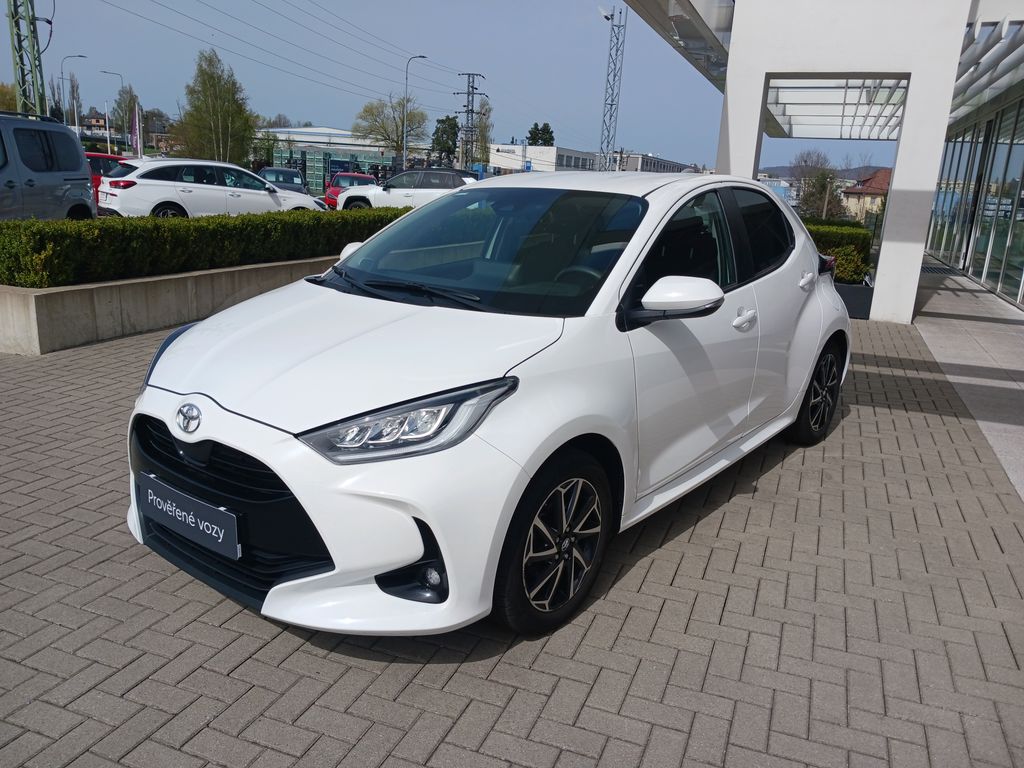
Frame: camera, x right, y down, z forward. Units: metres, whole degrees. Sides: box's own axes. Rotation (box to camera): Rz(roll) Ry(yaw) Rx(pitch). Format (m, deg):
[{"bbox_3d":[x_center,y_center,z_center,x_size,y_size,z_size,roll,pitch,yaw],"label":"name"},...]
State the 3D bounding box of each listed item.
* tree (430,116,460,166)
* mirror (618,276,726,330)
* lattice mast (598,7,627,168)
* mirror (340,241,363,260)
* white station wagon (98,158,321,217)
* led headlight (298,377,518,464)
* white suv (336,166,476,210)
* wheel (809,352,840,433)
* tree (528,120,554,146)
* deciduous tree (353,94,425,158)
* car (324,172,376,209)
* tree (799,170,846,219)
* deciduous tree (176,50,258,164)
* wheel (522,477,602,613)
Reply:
[{"bbox_3d":[-7.617,-26.352,90.995,3.500,8.280,3.400,2,14,-5],"label":"tree"},{"bbox_3d":[0.558,-0.267,2.722,0.240,0.180,0.240,12,18,36],"label":"mirror"},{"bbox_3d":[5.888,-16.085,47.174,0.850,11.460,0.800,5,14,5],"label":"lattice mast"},{"bbox_3d":[-0.721,-0.593,3.776,0.240,0.150,0.160,14,18,36],"label":"mirror"},{"bbox_3d":[-6.123,-3.937,16.790,4.585,1.475,1.795,-7,18,-37],"label":"white station wagon"},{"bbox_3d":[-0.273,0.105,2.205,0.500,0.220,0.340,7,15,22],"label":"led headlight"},{"bbox_3d":[-3.188,-5.841,25.031,4.600,1.685,1.855,5,14,7],"label":"white suv"},{"bbox_3d":[1.694,0.040,4.507,0.150,0.430,0.430,12,18,36],"label":"wheel"},{"bbox_3d":[4.520,-38.418,136.510,5.000,12.620,5.000,3,14,1],"label":"tree"},{"bbox_3d":[-9.620,-18.585,62.959,5.750,8.020,5.750,1,14,-9],"label":"deciduous tree"},{"bbox_3d":[-5.467,-6.699,27.899,1.790,1.510,4.250,2,14,-5],"label":"car"},{"bbox_3d":[23.210,-13.664,60.586,3.700,4.900,3.700,8,15,19],"label":"tree"},{"bbox_3d":[-19.658,-17.859,53.881,5.500,8.670,5.400,-2,15,-20],"label":"deciduous tree"},{"bbox_3d":[0.115,0.492,2.543,0.150,0.430,0.430,12,18,36],"label":"wheel"}]

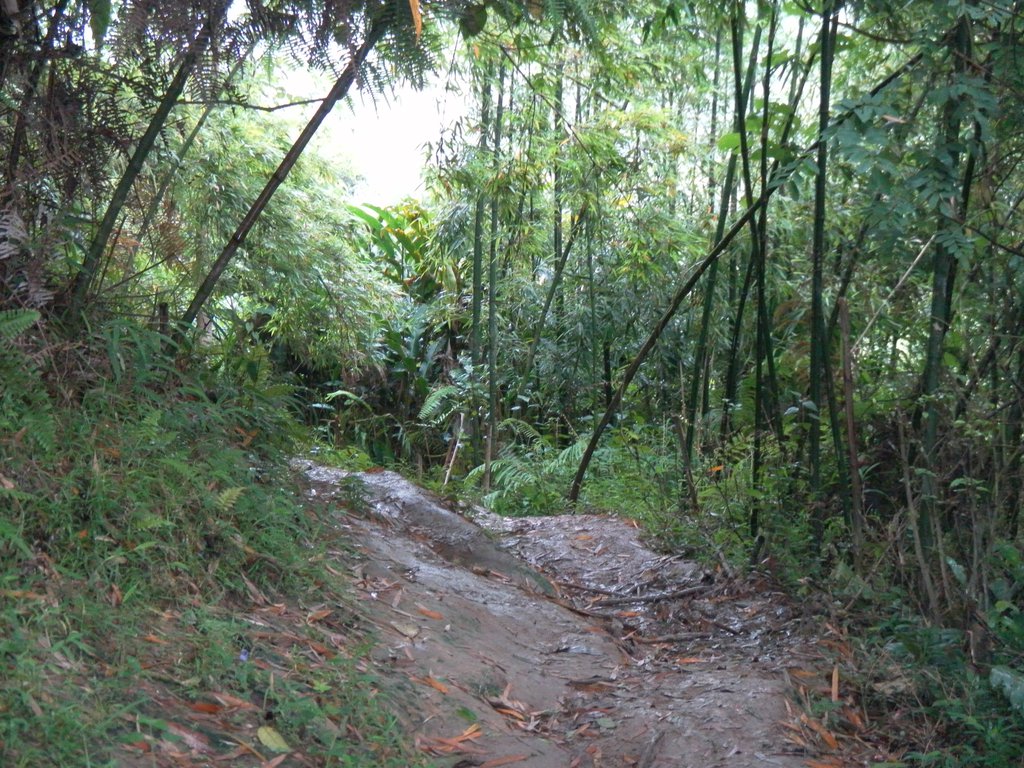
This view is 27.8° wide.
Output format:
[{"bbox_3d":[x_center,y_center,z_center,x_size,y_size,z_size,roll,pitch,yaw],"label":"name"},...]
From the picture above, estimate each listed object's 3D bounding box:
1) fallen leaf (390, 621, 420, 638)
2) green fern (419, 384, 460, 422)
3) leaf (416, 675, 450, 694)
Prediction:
[{"bbox_3d":[-0.380,0.929,7.913,0.100,0.030,0.144,1,18,-40],"label":"fallen leaf"},{"bbox_3d":[-0.455,0.122,13.000,0.270,0.240,0.200,0,0,0],"label":"green fern"},{"bbox_3d":[-0.256,0.994,6.897,0.073,0.030,0.136,2,18,-39],"label":"leaf"}]

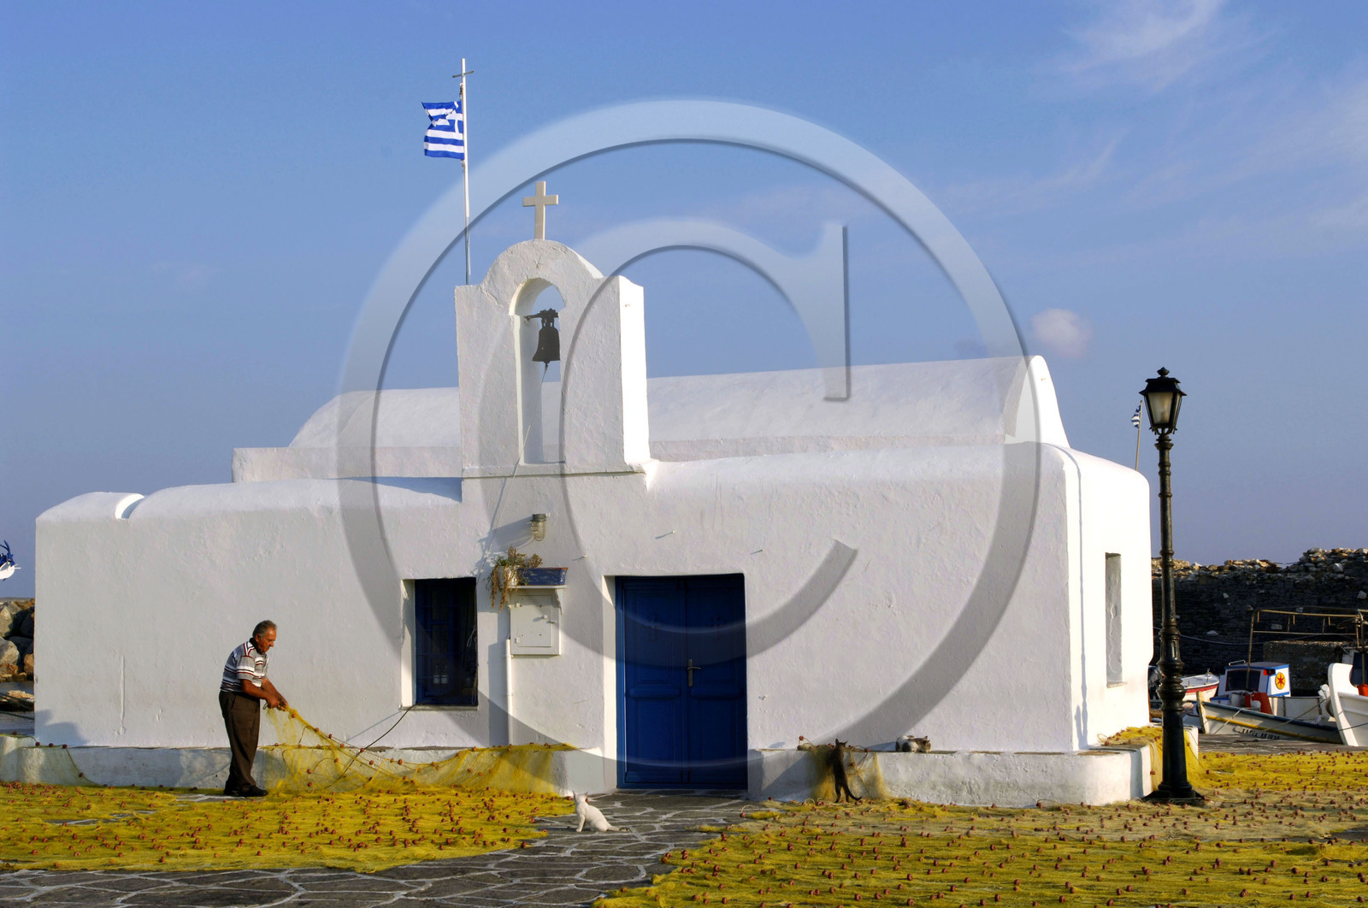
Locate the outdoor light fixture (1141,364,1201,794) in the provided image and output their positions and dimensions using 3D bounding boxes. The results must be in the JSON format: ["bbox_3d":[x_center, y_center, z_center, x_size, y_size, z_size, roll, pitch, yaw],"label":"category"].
[{"bbox_3d":[4.171,1.109,17.043,0.450,3.726,0.450,-2,-4,23],"label":"outdoor light fixture"}]

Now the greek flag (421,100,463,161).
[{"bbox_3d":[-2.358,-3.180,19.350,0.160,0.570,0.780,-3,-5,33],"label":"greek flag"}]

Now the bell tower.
[{"bbox_3d":[-1.212,-0.874,18.606,1.660,2.220,0.720,-2,-4,15],"label":"bell tower"}]

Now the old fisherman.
[{"bbox_3d":[-3.929,2.315,18.000,0.600,1.600,0.480,-1,-4,14],"label":"old fisherman"}]

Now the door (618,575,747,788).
[{"bbox_3d":[-0.002,2.098,18.157,1.250,1.970,0.080,-2,-4,15],"label":"door"}]

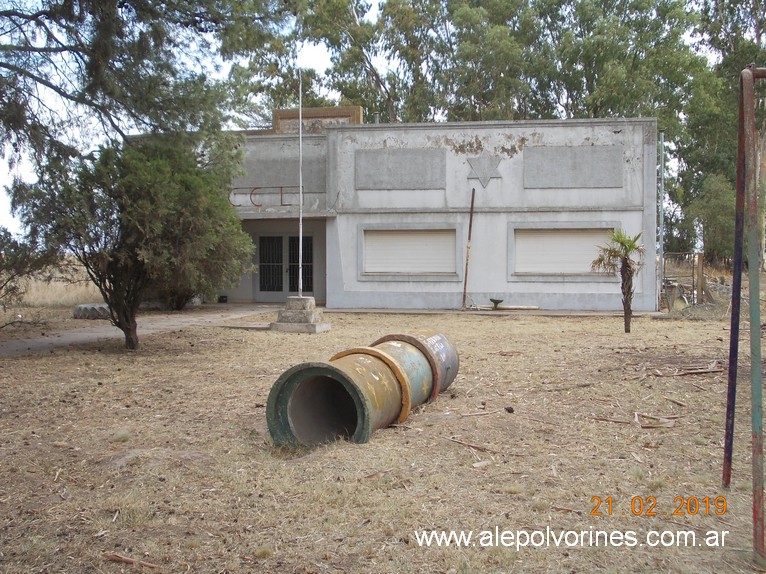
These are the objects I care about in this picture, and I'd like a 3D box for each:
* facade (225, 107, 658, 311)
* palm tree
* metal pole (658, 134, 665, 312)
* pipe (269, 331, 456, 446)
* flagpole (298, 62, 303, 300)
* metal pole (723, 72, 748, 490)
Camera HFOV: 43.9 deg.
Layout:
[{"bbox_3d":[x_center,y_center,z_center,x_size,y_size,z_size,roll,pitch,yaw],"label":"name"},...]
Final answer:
[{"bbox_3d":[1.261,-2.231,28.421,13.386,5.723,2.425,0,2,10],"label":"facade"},{"bbox_3d":[4.850,-0.116,19.594,1.067,2.105,1.067,0,2,0],"label":"palm tree"},{"bbox_3d":[8.517,-2.056,29.100,0.116,5.432,0.116,0,2,0],"label":"metal pole"},{"bbox_3d":[0.000,0.965,9.270,0.910,0.880,3.350,1,2,19],"label":"pipe"},{"bbox_3d":[-1.717,-2.192,19.788,0.058,4.782,0.058,0,2,0],"label":"flagpole"},{"bbox_3d":[2.199,0.039,5.961,0.053,2.735,0.053,-4,16,0],"label":"metal pole"}]

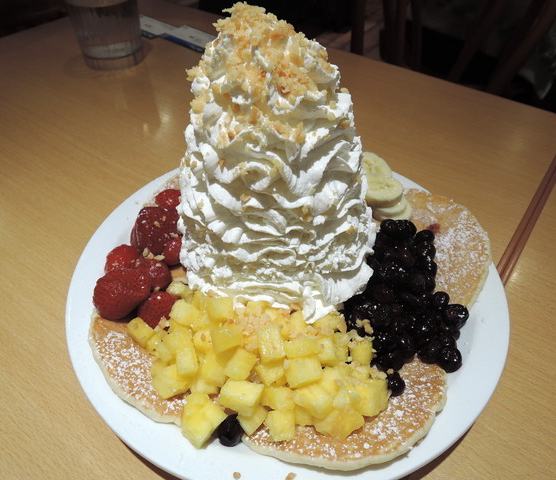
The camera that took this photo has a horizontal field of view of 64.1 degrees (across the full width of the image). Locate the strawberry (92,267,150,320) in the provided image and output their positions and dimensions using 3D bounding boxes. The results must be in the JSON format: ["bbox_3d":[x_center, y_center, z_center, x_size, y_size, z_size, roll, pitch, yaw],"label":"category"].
[{"bbox_3d":[-0.084,0.029,0.239,0.036,0.027,0.027,-34,95,-21],"label":"strawberry"}]

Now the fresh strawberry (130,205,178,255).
[{"bbox_3d":[-0.074,-0.005,0.271,0.032,0.033,0.029,-8,18,-15],"label":"fresh strawberry"}]

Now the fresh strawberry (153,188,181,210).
[{"bbox_3d":[-0.072,-0.025,0.298,0.026,0.025,0.028,-11,46,-12],"label":"fresh strawberry"}]

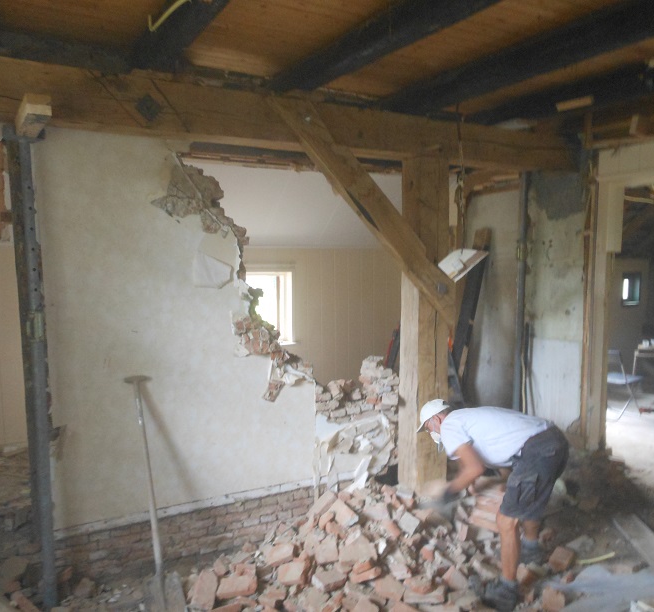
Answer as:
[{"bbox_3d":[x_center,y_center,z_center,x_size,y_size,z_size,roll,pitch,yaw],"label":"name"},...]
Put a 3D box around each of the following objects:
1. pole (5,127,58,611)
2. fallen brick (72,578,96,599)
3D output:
[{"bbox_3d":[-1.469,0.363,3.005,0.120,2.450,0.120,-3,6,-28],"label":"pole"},{"bbox_3d":[-1.279,1.482,3.103,0.115,0.065,0.100,-3,6,-28],"label":"fallen brick"}]

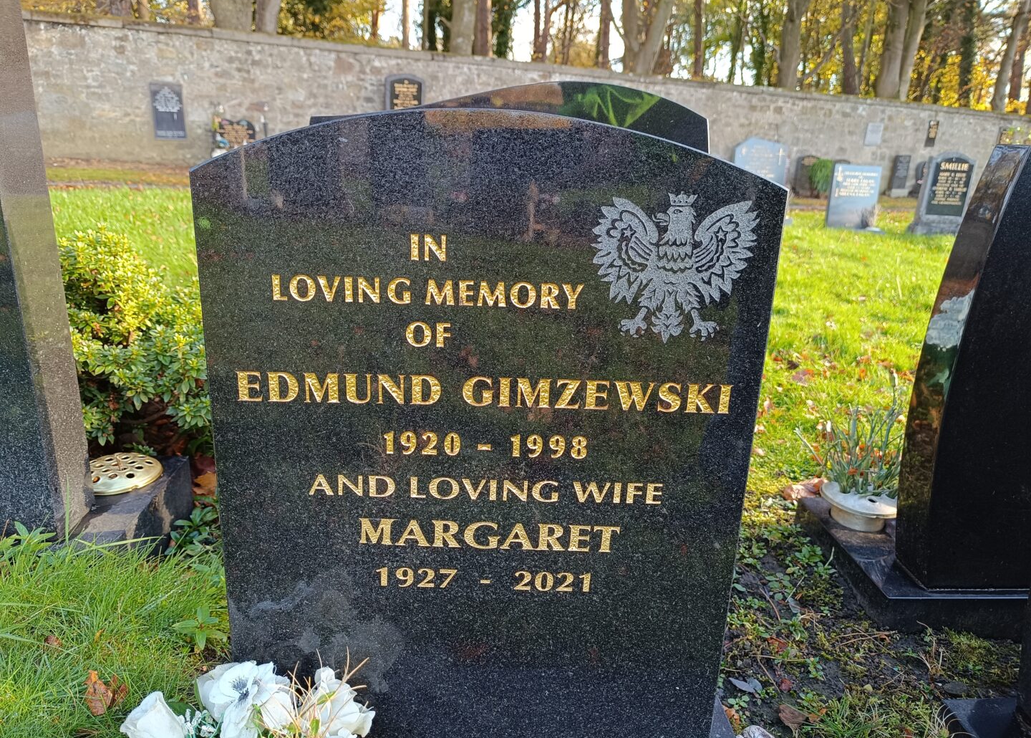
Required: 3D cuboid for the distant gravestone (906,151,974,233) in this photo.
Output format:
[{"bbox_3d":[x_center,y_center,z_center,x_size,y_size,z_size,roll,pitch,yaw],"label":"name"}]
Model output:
[{"bbox_3d":[5.414,-2.219,9.075,0.680,1.010,0.230,2,17,-2],"label":"distant gravestone"}]

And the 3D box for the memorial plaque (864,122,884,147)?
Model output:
[{"bbox_3d":[7.712,-5.048,15.397,0.390,0.490,0.050,-3,18,-18],"label":"memorial plaque"}]

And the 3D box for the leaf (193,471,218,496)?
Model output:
[{"bbox_3d":[-0.668,0.248,1.547,0.060,0.030,0.060,-5,18,-24],"label":"leaf"}]

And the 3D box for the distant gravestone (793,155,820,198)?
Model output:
[{"bbox_3d":[6.234,-4.107,15.284,0.540,0.910,0.120,-3,18,-18],"label":"distant gravestone"}]

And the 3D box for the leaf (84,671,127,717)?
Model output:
[{"bbox_3d":[-0.550,0.436,0.960,0.058,0.028,0.060,-8,20,-32],"label":"leaf"}]

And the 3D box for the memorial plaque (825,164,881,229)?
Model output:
[{"bbox_3d":[4.199,-2.132,8.863,0.600,0.770,0.090,1,16,-5],"label":"memorial plaque"}]

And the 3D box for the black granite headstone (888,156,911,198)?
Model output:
[{"bbox_3d":[7.856,-3.932,14.601,0.410,0.840,0.110,-3,17,-16],"label":"black granite headstone"}]

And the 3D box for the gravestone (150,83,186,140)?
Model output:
[{"bbox_3d":[-5.669,-4.198,11.661,0.470,0.910,0.060,-3,18,-18],"label":"gravestone"}]

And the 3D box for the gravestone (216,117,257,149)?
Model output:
[{"bbox_3d":[-4.201,-3.520,10.792,0.530,0.520,0.080,-3,17,-16],"label":"gravestone"}]

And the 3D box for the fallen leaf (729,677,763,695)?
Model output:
[{"bbox_3d":[0.315,0.433,0.978,0.046,0.014,0.032,-4,17,-19],"label":"fallen leaf"}]

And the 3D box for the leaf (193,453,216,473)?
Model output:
[{"bbox_3d":[-0.684,0.207,1.580,0.058,0.030,0.045,2,16,0],"label":"leaf"}]

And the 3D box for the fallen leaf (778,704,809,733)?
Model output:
[{"bbox_3d":[0.389,0.487,0.999,0.044,0.018,0.044,11,19,26],"label":"fallen leaf"}]

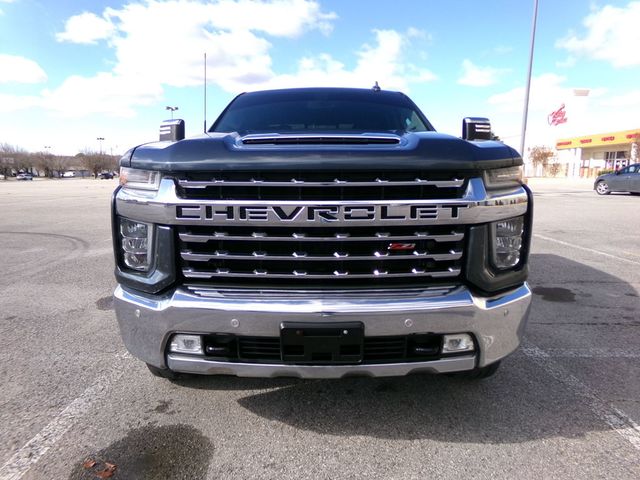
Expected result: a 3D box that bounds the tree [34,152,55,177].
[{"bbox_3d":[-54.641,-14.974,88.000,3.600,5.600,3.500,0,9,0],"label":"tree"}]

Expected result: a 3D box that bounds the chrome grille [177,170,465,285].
[{"bbox_3d":[0.008,-0.043,1.845,1.180,0.480,0.130,0,9,1],"label":"chrome grille"}]

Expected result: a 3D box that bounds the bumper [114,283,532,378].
[{"bbox_3d":[0.013,0.340,1.985,1.980,0.335,0.420,0,9,1],"label":"bumper"}]

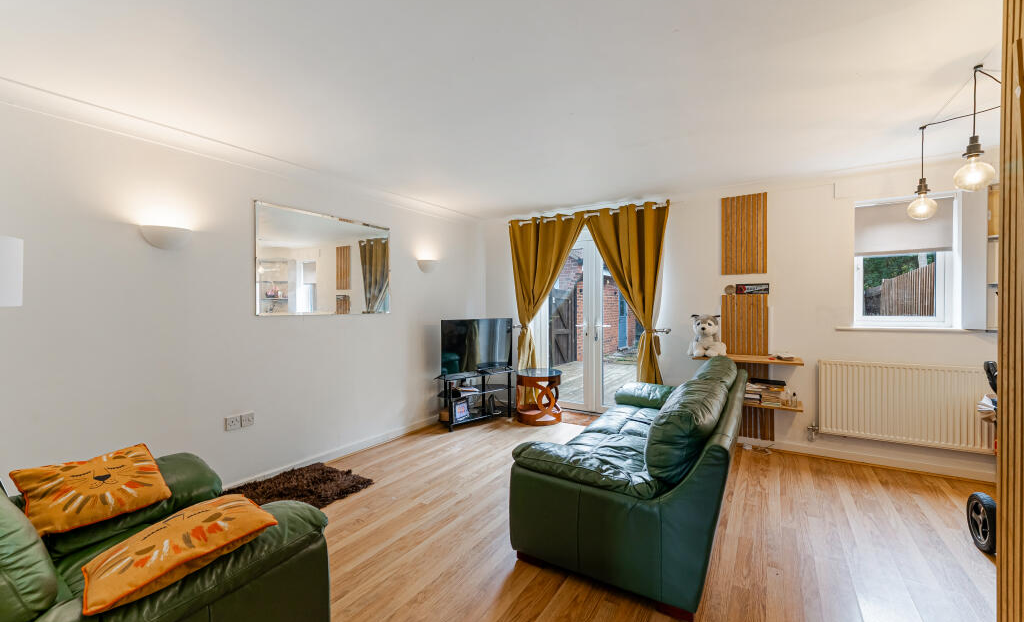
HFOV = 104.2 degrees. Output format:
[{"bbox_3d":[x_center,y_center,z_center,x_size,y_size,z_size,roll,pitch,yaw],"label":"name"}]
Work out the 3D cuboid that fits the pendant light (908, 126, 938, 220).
[{"bbox_3d":[2.506,-0.844,2.431,0.130,0.570,0.130,0,1,33],"label":"pendant light"}]

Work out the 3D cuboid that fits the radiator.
[{"bbox_3d":[2.985,0.704,3.002,1.060,0.600,0.090,0,1,33],"label":"radiator"}]

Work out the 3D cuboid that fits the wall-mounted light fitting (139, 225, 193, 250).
[{"bbox_3d":[-2.052,-0.433,2.390,0.109,0.123,0.251,0,1,33],"label":"wall-mounted light fitting"}]

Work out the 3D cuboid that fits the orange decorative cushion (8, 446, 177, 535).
[{"bbox_3d":[-1.722,0.718,1.664,0.360,0.130,0.420,38,10,18],"label":"orange decorative cushion"}]

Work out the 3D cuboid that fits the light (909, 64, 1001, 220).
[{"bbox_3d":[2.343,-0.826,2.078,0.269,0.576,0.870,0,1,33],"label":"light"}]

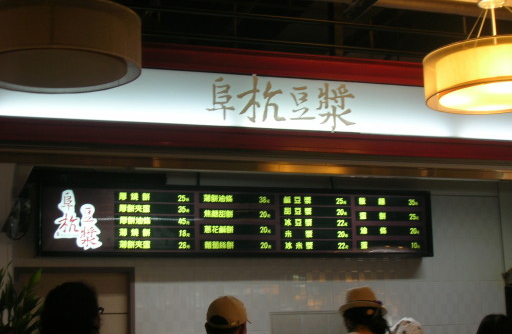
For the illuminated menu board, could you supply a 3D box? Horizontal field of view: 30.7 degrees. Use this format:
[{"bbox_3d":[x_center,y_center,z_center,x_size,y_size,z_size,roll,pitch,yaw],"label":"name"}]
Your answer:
[{"bbox_3d":[-0.065,0.375,6.166,2.685,0.466,0.150,2,-11,-18],"label":"illuminated menu board"}]

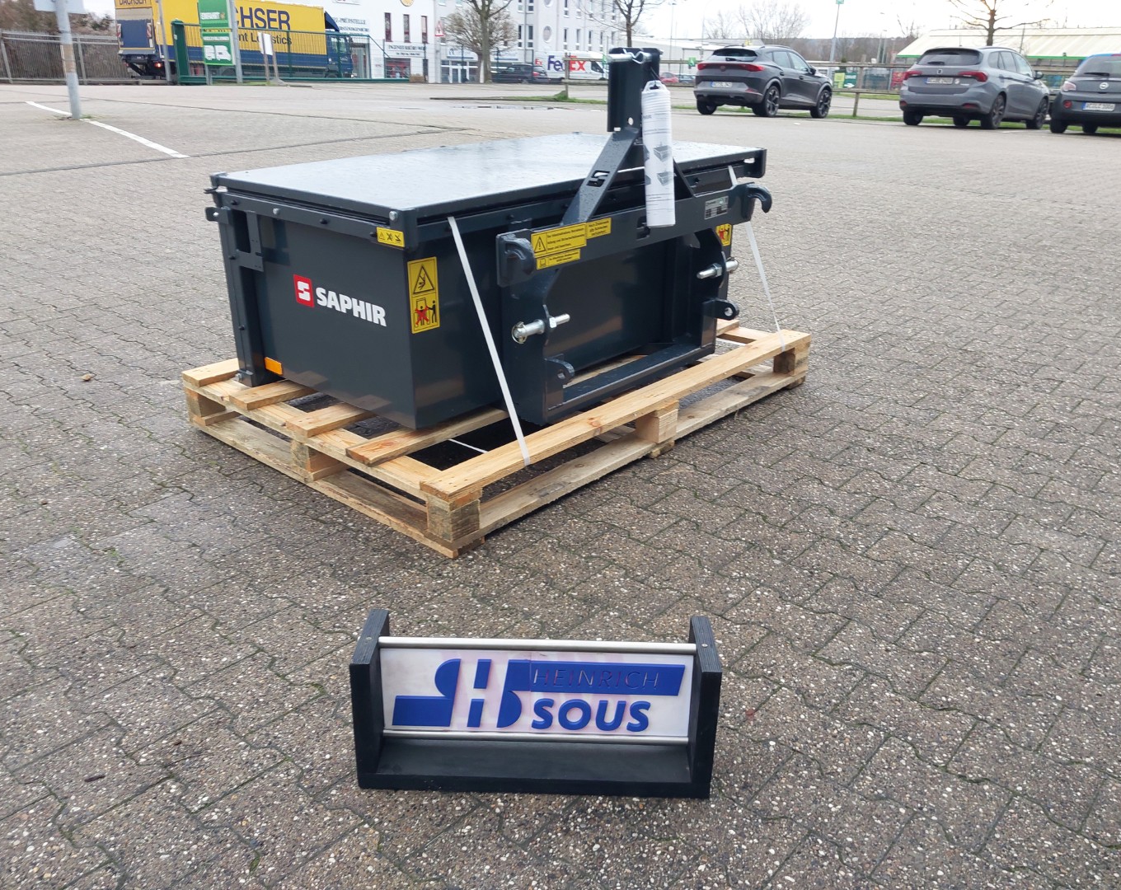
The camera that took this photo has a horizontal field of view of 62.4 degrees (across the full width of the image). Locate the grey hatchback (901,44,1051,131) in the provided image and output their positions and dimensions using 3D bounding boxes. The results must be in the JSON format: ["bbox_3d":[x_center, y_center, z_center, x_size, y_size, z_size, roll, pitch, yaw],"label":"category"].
[{"bbox_3d":[8.650,-7.340,19.020,1.820,1.510,4.570,21,30,39],"label":"grey hatchback"}]

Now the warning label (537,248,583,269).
[{"bbox_3d":[0.000,-0.456,2.269,0.005,0.027,0.156,20,31,38],"label":"warning label"}]

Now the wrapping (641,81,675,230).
[{"bbox_3d":[0.254,-0.748,2.400,0.076,0.366,0.076,-3,21,1],"label":"wrapping"}]

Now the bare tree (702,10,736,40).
[{"bbox_3d":[17.150,-42.896,99.841,3.800,7.340,3.800,5,23,8],"label":"bare tree"}]

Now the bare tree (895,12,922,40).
[{"bbox_3d":[35.971,-40.759,95.641,2.874,7.121,2.874,9,24,17],"label":"bare tree"}]

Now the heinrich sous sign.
[{"bbox_3d":[-0.037,0.410,1.475,0.550,0.235,0.147,1,24,2],"label":"heinrich sous sign"}]

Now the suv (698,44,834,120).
[{"bbox_3d":[4.900,-8.580,21.850,1.870,1.520,4.450,18,28,35],"label":"suv"}]

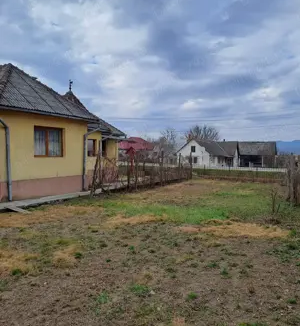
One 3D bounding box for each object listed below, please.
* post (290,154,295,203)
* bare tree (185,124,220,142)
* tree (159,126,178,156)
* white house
[{"bbox_3d":[5.030,0.540,10.200,0.130,1.740,0.140,0,1,0],"label":"post"},{"bbox_3d":[13.300,-4.800,73.500,9.200,10.200,8.800,0,1,0],"label":"bare tree"},{"bbox_3d":[4.300,-3.850,67.000,4.700,8.600,4.600,0,1,0],"label":"tree"},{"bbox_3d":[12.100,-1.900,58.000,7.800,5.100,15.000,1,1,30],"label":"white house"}]

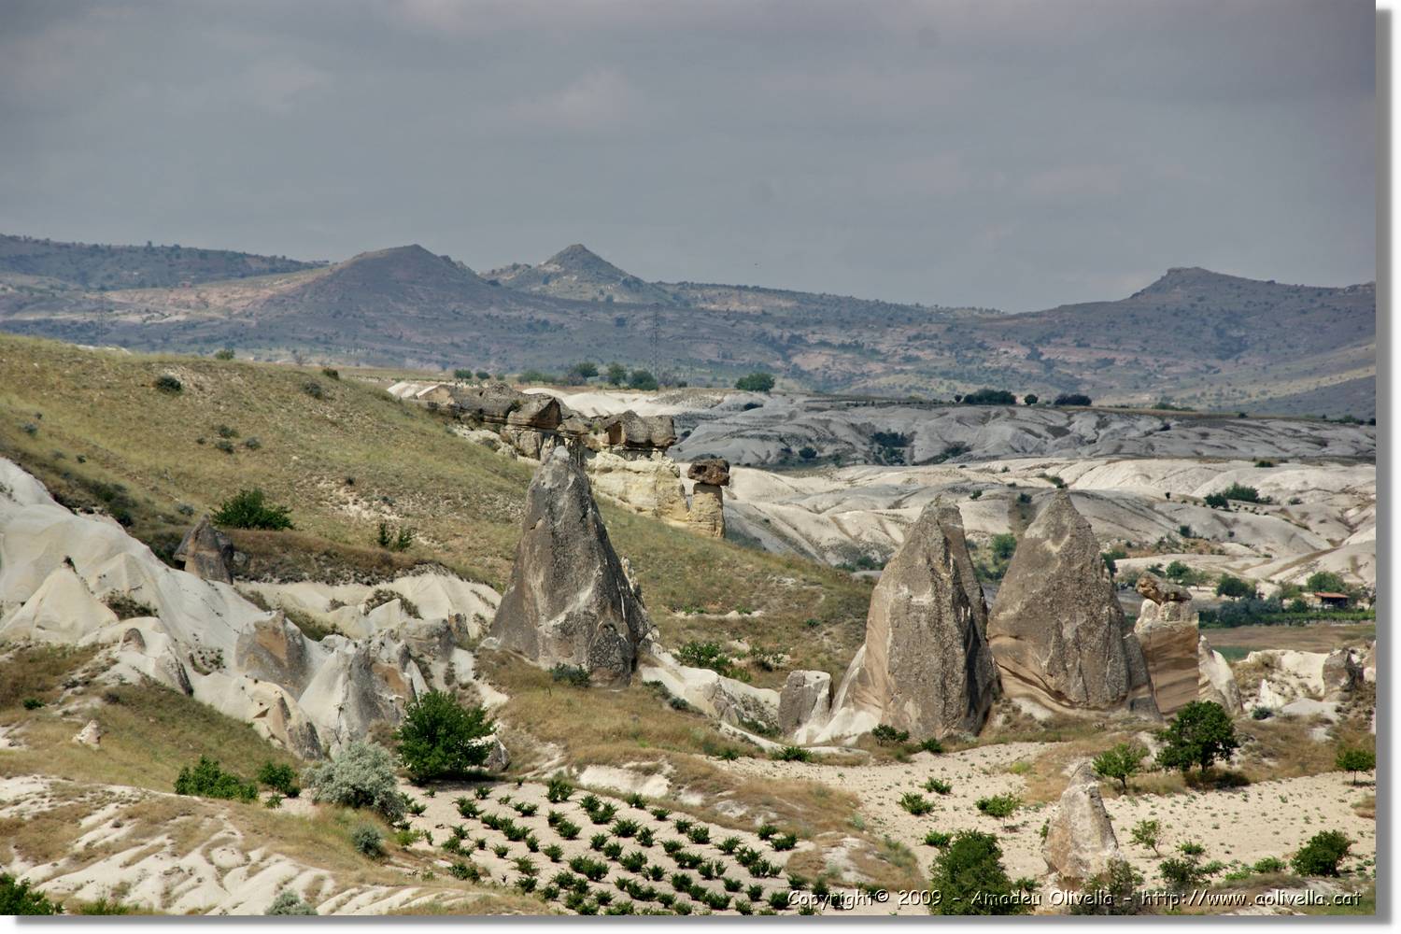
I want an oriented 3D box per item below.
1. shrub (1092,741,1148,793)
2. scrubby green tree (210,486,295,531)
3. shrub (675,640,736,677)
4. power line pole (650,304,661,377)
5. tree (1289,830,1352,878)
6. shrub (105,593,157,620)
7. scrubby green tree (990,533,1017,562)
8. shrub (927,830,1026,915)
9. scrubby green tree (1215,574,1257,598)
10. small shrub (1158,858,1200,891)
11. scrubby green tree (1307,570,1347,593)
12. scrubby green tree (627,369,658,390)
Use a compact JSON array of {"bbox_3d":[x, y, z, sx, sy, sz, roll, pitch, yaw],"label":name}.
[{"bbox_3d":[20.899,14.992,465.000,2.830,2.510,2.690,0,1,0],"label":"shrub"},{"bbox_3d":[-28.760,2.673,600.000,5.270,2.670,4.220,0,1,0],"label":"scrubby green tree"},{"bbox_3d":[0.248,10.905,530.000,3.420,2.050,2.560,0,1,0],"label":"shrub"},{"bbox_3d":[-17.779,-49.670,3700.000,4.770,29.930,4.290,0,1,0],"label":"power line pole"},{"bbox_3d":[29.345,18.293,442.000,2.800,2.180,2.520,0,1,0],"label":"tree"},{"bbox_3d":[-30.500,7.474,500.000,2.930,1.470,2.200,0,1,0],"label":"shrub"},{"bbox_3d":[53.758,14.509,1650.000,5.220,5.420,4.960,0,1,0],"label":"scrubby green tree"},{"bbox_3d":[12.725,18.779,430.000,4.540,4.080,4.080,0,1,0],"label":"shrub"},{"bbox_3d":[84.330,18.872,1470.000,6.550,3.960,5.890,0,1,0],"label":"scrubby green tree"},{"bbox_3d":[22.355,19.041,436.000,1.940,1.580,1.750,0,1,0],"label":"small shrub"},{"bbox_3d":[100.466,18.642,1500.000,6.680,3.870,6.010,0,1,0],"label":"scrubby green tree"},{"bbox_3d":[-14.767,-22.511,2400.000,7.880,5.630,7.480,0,1,0],"label":"scrubby green tree"}]

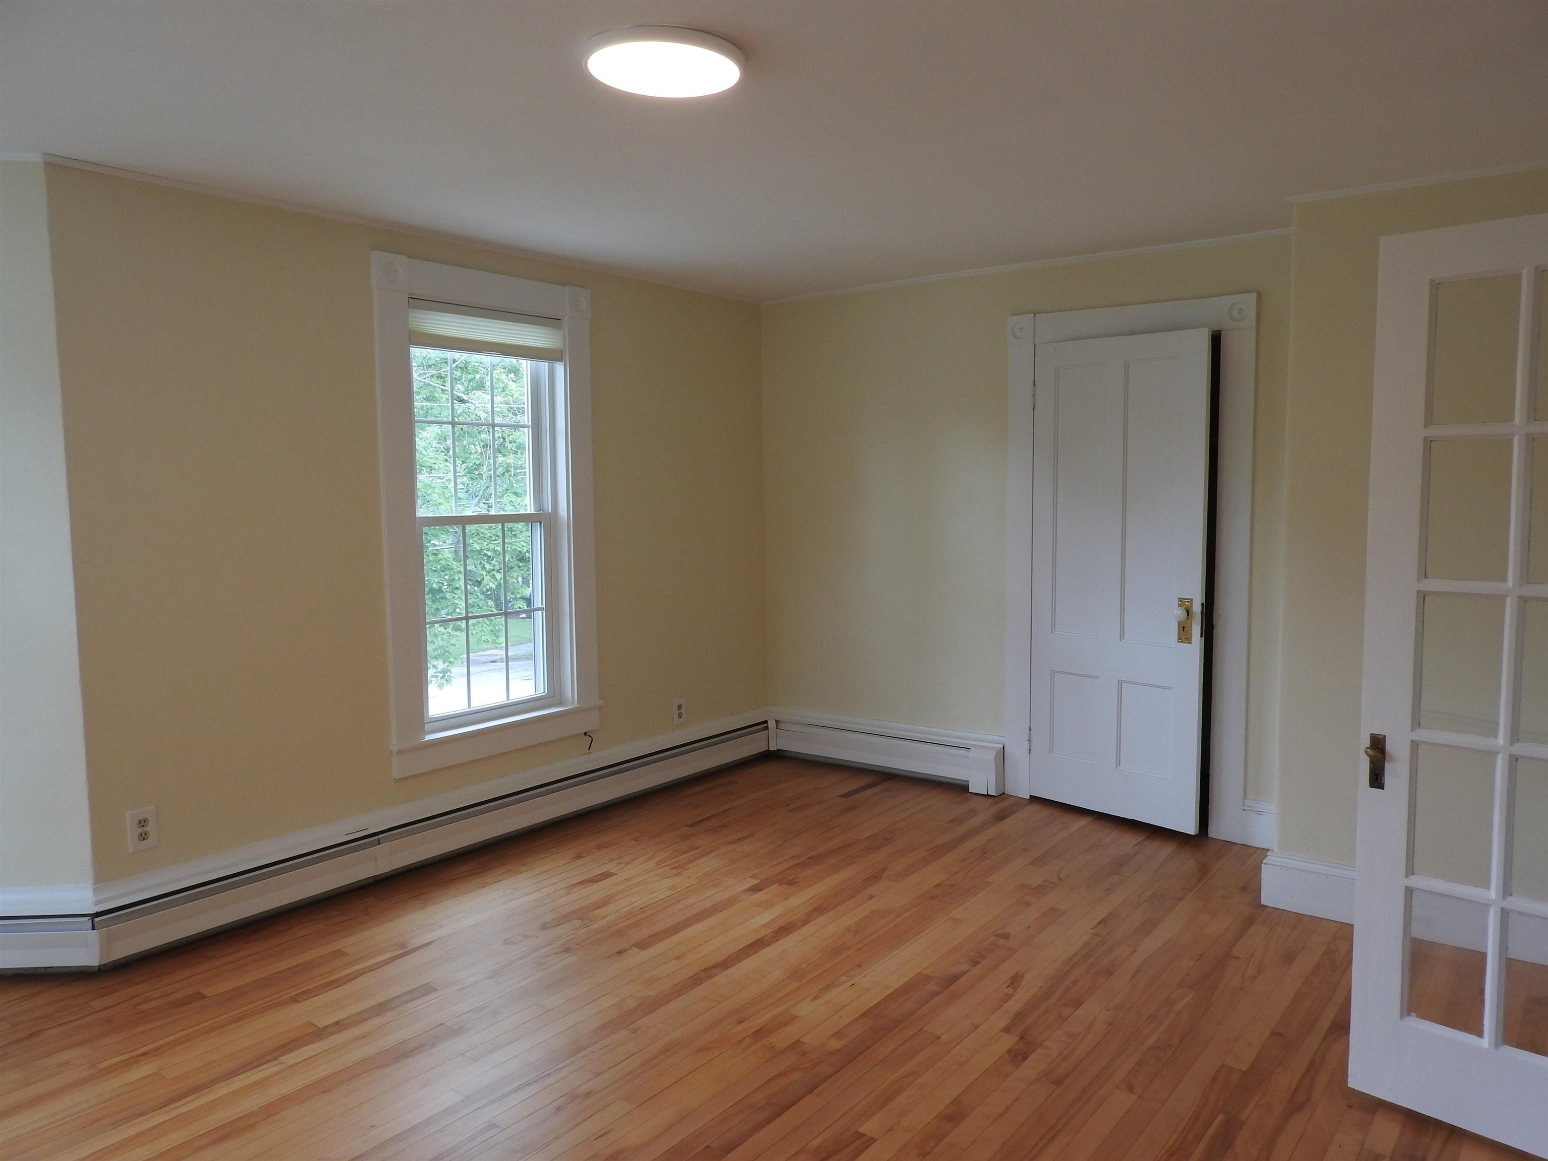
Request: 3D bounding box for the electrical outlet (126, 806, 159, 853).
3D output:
[{"bbox_3d":[-1.857,0.731,3.162,0.010,0.124,0.079,3,6,38],"label":"electrical outlet"}]

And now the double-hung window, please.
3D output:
[{"bbox_3d":[-1.086,-0.245,4.119,0.130,1.820,0.985,3,6,38],"label":"double-hung window"}]

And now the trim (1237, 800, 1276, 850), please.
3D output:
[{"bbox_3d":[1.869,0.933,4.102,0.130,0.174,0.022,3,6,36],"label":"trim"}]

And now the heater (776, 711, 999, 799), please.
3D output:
[{"bbox_3d":[0.507,0.817,5.046,1.215,0.217,0.068,3,6,36],"label":"heater"}]

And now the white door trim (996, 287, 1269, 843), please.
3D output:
[{"bbox_3d":[1.417,-0.058,4.361,0.982,2.068,0.070,3,6,36],"label":"white door trim"}]

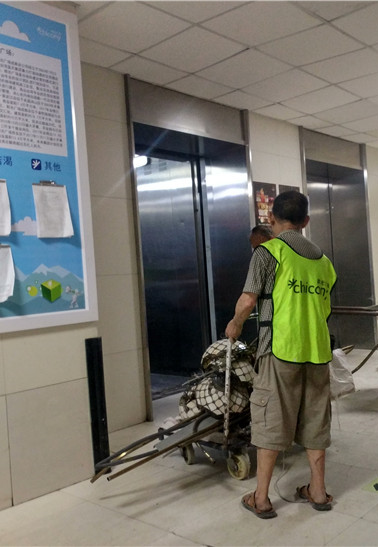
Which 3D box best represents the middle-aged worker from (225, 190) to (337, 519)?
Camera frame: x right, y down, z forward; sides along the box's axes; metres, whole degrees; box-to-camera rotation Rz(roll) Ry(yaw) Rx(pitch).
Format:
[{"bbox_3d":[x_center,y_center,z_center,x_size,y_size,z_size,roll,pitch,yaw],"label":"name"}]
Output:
[{"bbox_3d":[0.482,0.358,2.874,0.500,1.550,0.430,-3,0,-20],"label":"middle-aged worker"}]

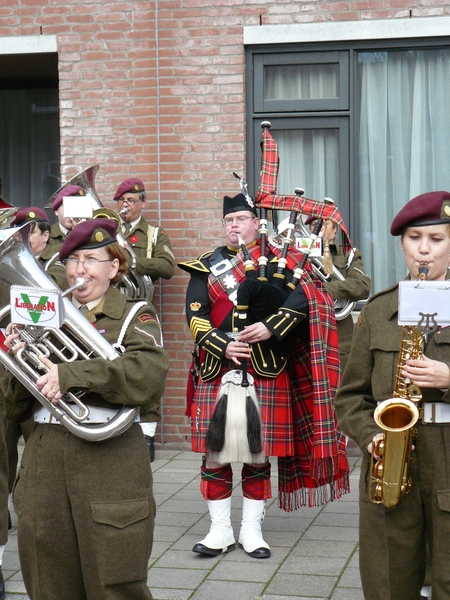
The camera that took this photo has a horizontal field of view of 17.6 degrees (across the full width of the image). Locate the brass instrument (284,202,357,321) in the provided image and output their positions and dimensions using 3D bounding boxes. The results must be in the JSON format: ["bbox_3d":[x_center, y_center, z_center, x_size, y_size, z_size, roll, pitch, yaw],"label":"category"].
[{"bbox_3d":[0.550,-0.191,8.300,0.340,0.670,0.320,-38,3,14],"label":"brass instrument"}]

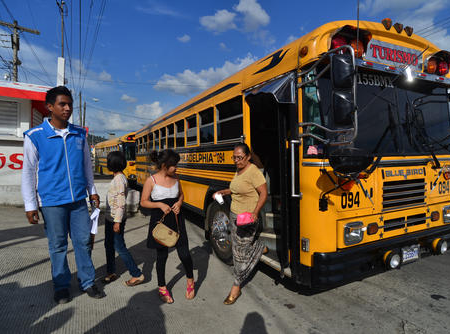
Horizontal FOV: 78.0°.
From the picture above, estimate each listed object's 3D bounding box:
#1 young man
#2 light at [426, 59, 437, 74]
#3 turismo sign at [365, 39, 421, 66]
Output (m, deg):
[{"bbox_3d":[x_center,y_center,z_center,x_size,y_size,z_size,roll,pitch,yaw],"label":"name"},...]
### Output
[{"bbox_3d":[-1.331,0.225,2.270,0.370,1.740,0.560,2,3,41],"label":"young man"},{"bbox_3d":[2.289,-1.114,3.121,0.175,0.175,0.090,-2,2,-26],"label":"light"},{"bbox_3d":[1.732,-1.124,2.811,0.950,0.210,0.040,-2,2,-26],"label":"turismo sign"}]

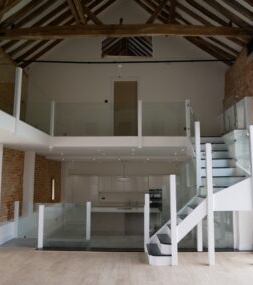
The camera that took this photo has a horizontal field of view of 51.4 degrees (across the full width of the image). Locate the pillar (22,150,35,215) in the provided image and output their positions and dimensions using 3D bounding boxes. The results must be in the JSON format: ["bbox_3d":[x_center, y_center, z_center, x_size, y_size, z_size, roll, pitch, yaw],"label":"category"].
[{"bbox_3d":[-3.044,1.275,8.213,0.280,2.024,0.450,0,-6,-1],"label":"pillar"}]

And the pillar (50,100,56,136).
[{"bbox_3d":[-1.887,-0.595,6.745,0.100,0.905,0.100,0,-6,-1],"label":"pillar"}]

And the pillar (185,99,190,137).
[{"bbox_3d":[1.584,-0.615,6.747,0.100,0.945,0.100,0,-6,-1],"label":"pillar"}]

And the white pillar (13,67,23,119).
[{"bbox_3d":[-1.830,-0.843,4.458,0.100,0.886,0.100,0,-6,-1],"label":"white pillar"}]

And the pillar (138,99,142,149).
[{"bbox_3d":[0.349,-0.467,6.701,0.100,1.233,0.100,0,-6,-1],"label":"pillar"}]

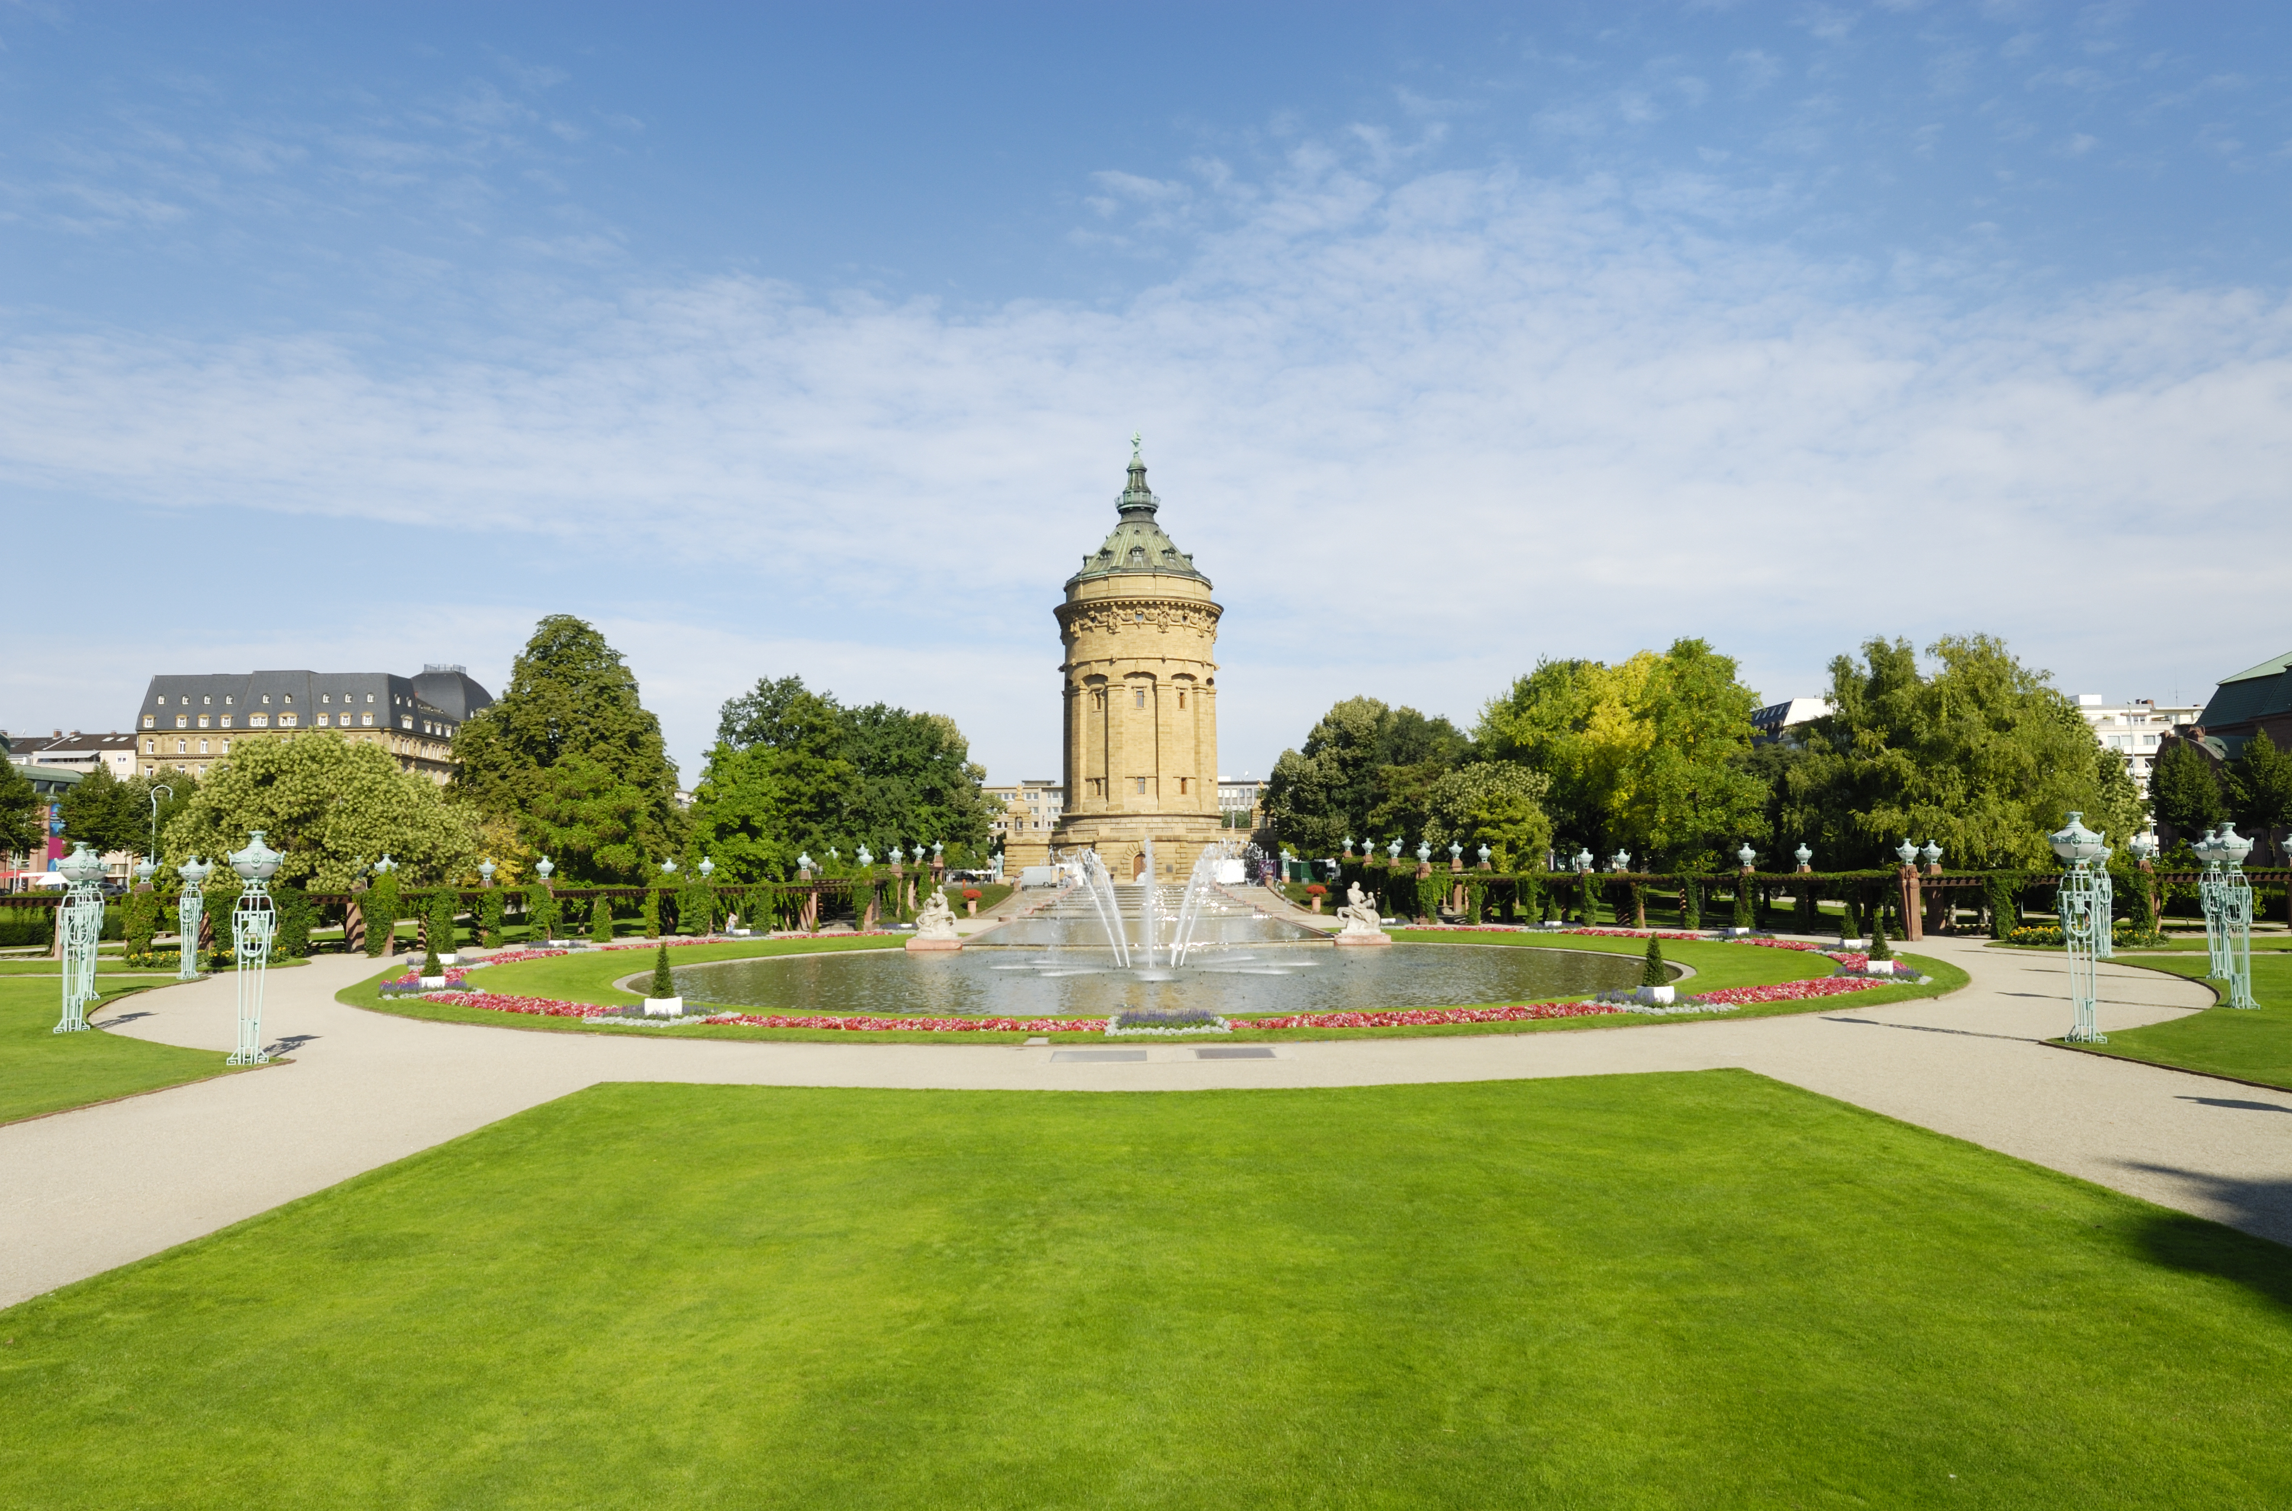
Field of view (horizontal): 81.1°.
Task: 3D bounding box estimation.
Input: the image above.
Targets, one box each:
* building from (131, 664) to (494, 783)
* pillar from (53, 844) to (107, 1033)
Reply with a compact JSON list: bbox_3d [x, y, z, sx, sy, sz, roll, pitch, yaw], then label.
[{"bbox_3d":[-123.938,4.764,205.481,36.690,33.000,34.000,-1,-5,0],"label":"building"},{"bbox_3d":[-22.921,3.884,28.700,1.000,4.000,1.000,3,-6,-34],"label":"pillar"}]

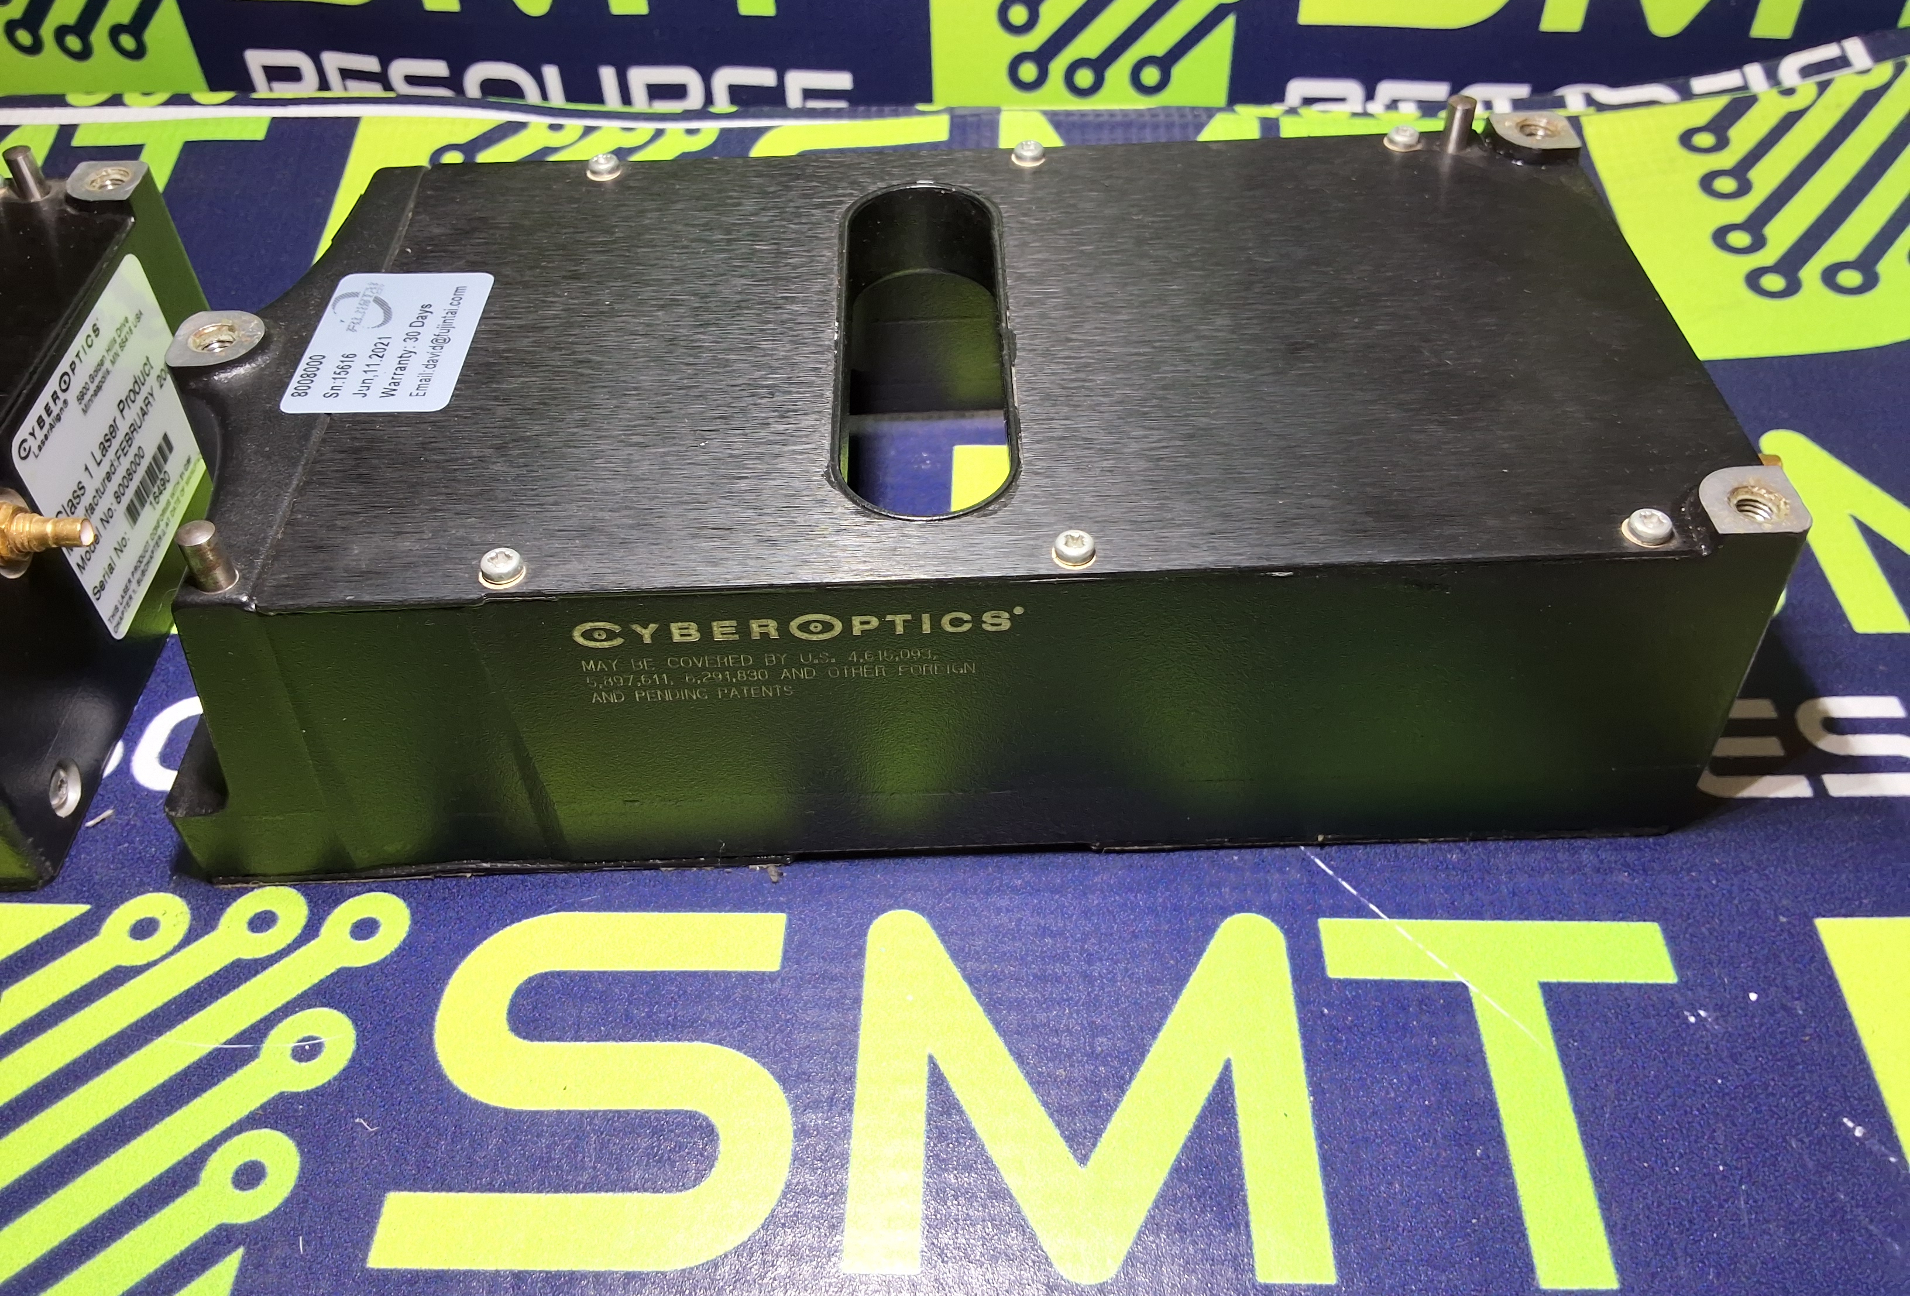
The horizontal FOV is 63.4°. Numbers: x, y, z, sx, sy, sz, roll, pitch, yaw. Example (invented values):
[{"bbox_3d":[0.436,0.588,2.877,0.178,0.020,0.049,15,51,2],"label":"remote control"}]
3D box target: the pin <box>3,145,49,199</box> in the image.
[{"bbox_3d":[-0.136,-0.069,0.226,0.004,0.007,0.004,-2,46,0],"label":"pin"}]

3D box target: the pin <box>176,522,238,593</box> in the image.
[{"bbox_3d":[-0.081,-0.010,0.167,0.004,0.007,0.004,-2,46,0],"label":"pin"}]

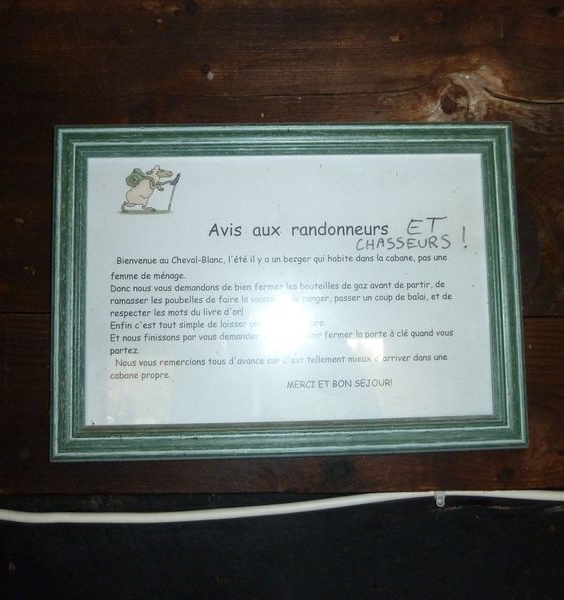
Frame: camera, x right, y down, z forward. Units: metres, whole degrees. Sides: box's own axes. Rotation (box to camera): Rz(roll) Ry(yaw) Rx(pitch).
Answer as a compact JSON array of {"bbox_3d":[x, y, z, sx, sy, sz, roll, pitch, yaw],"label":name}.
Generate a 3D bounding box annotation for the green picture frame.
[{"bbox_3d":[0.006,-0.010,0.419,0.338,0.240,0.020,-1,-4,-2],"label":"green picture frame"}]

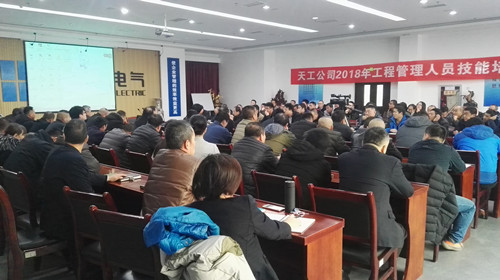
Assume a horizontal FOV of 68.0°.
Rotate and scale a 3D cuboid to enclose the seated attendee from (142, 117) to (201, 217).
[{"bbox_3d":[-0.382,0.577,2.307,0.560,1.340,0.760,5,8,42],"label":"seated attendee"}]

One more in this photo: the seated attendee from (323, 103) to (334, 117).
[{"bbox_3d":[1.837,-0.161,9.068,0.780,1.300,0.520,-5,8,-36],"label":"seated attendee"}]

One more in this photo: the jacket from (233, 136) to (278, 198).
[{"bbox_3d":[0.054,0.324,3.400,0.550,0.640,0.500,5,8,42],"label":"jacket"}]

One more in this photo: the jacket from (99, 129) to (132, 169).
[{"bbox_3d":[-1.714,0.168,4.770,0.500,0.630,0.470,6,9,44],"label":"jacket"}]

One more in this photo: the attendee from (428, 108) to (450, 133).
[{"bbox_3d":[3.318,0.118,6.684,0.800,1.300,0.550,-5,8,-36],"label":"attendee"}]

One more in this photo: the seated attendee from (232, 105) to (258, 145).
[{"bbox_3d":[-0.005,0.247,5.201,0.560,1.380,0.780,5,8,38],"label":"seated attendee"}]

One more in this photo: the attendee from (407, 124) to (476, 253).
[{"bbox_3d":[1.910,0.479,3.721,0.620,1.240,0.820,5,8,36],"label":"attendee"}]

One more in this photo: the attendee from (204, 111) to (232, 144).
[{"bbox_3d":[-0.375,0.237,5.618,0.550,1.300,0.760,5,8,42],"label":"attendee"}]

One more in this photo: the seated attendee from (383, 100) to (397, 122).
[{"bbox_3d":[3.469,-0.231,9.497,0.750,1.320,0.520,-5,8,-36],"label":"seated attendee"}]

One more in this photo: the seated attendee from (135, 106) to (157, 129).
[{"bbox_3d":[-1.714,0.129,6.467,0.550,1.340,0.780,5,8,38],"label":"seated attendee"}]

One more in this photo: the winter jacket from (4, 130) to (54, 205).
[{"bbox_3d":[-2.023,0.277,3.546,0.540,0.700,0.520,6,9,44],"label":"winter jacket"}]

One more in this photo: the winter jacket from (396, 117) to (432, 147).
[{"bbox_3d":[2.167,0.075,4.910,0.570,0.680,0.500,5,8,42],"label":"winter jacket"}]

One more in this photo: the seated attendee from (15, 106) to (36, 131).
[{"bbox_3d":[-4.090,0.087,7.040,0.530,1.340,0.780,6,9,44],"label":"seated attendee"}]

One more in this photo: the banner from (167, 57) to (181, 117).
[{"bbox_3d":[-3.146,-2.179,15.454,0.576,2.384,0.040,-6,9,-42],"label":"banner"}]

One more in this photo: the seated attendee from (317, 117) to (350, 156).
[{"bbox_3d":[0.938,0.381,4.436,0.570,1.280,0.800,5,8,38],"label":"seated attendee"}]

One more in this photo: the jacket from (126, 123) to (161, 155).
[{"bbox_3d":[-1.247,0.150,4.529,0.550,0.640,0.500,5,8,42],"label":"jacket"}]

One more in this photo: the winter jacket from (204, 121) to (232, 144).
[{"bbox_3d":[-0.452,0.063,5.560,0.540,0.640,0.500,5,8,42],"label":"winter jacket"}]

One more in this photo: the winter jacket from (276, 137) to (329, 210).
[{"bbox_3d":[0.437,0.331,3.259,0.560,0.700,0.500,5,8,40],"label":"winter jacket"}]

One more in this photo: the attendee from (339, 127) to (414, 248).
[{"bbox_3d":[0.960,0.557,2.817,0.580,1.280,0.800,5,8,36],"label":"attendee"}]

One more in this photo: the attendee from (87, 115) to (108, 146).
[{"bbox_3d":[-2.102,0.282,5.387,0.550,1.300,0.800,6,9,44],"label":"attendee"}]

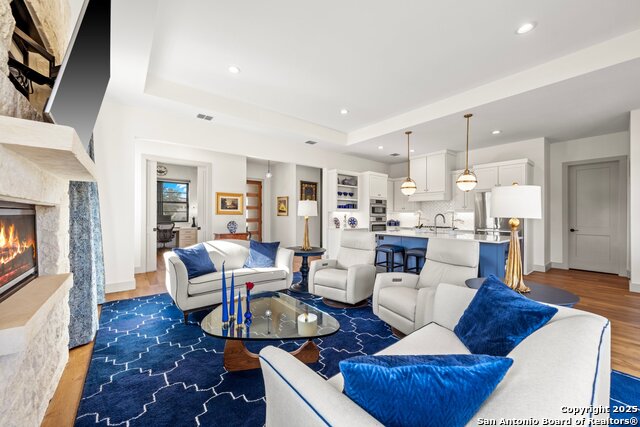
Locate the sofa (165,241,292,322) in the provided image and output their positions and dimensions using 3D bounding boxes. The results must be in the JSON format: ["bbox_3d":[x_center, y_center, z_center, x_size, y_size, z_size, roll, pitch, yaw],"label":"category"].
[{"bbox_3d":[-1.287,0.870,3.697,1.660,0.880,0.920,0,0,-38],"label":"sofa"}]

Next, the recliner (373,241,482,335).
[{"bbox_3d":[1.286,0.825,2.954,0.960,0.990,0.790,0,0,-32],"label":"recliner"}]

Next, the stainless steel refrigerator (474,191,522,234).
[{"bbox_3d":[4.302,0.424,5.891,0.700,1.800,0.920,0,0,-38],"label":"stainless steel refrigerator"}]

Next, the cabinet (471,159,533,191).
[{"bbox_3d":[4.385,-0.865,5.950,0.740,0.610,1.040,0,0,-39],"label":"cabinet"}]

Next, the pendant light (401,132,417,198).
[{"bbox_3d":[1.911,-1.054,5.340,0.330,1.365,0.330,0,0,-38],"label":"pendant light"}]

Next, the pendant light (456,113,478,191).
[{"bbox_3d":[2.610,-1.053,4.400,0.330,1.355,0.330,0,0,-39],"label":"pendant light"}]

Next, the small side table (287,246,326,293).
[{"bbox_3d":[-0.248,0.970,4.280,0.710,0.700,0.710,0,0,0],"label":"small side table"}]

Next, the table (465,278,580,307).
[{"bbox_3d":[1.632,0.975,2.076,0.720,0.680,0.720,0,0,-38],"label":"table"}]

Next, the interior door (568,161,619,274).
[{"bbox_3d":[6.335,0.109,5.784,0.050,2.440,0.770,0,0,-38],"label":"interior door"}]

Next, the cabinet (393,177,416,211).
[{"bbox_3d":[2.837,-0.605,8.159,0.370,1.110,0.770,0,0,-39],"label":"cabinet"}]

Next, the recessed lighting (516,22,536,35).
[{"bbox_3d":[2.255,-2.015,2.715,0.180,0.030,0.180,0,0,-39],"label":"recessed lighting"}]

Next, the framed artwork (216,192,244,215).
[{"bbox_3d":[-2.392,-0.258,6.689,0.735,0.600,0.040,0,0,-39],"label":"framed artwork"}]

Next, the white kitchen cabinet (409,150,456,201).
[{"bbox_3d":[3.291,-1.042,7.371,0.500,1.360,1.160,0,0,-38],"label":"white kitchen cabinet"}]

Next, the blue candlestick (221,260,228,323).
[{"bbox_3d":[-0.764,0.640,2.000,0.045,0.495,0.045,0,0,-38],"label":"blue candlestick"}]

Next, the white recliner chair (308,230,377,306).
[{"bbox_3d":[0.413,0.804,3.859,0.790,1.020,0.850,0,0,41],"label":"white recliner chair"}]

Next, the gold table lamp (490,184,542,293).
[{"bbox_3d":[1.634,0.192,2.085,0.340,0.886,0.340,0,0,-38],"label":"gold table lamp"}]

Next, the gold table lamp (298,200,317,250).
[{"bbox_3d":[-0.230,0.190,4.350,0.345,0.865,0.345,0,0,0],"label":"gold table lamp"}]

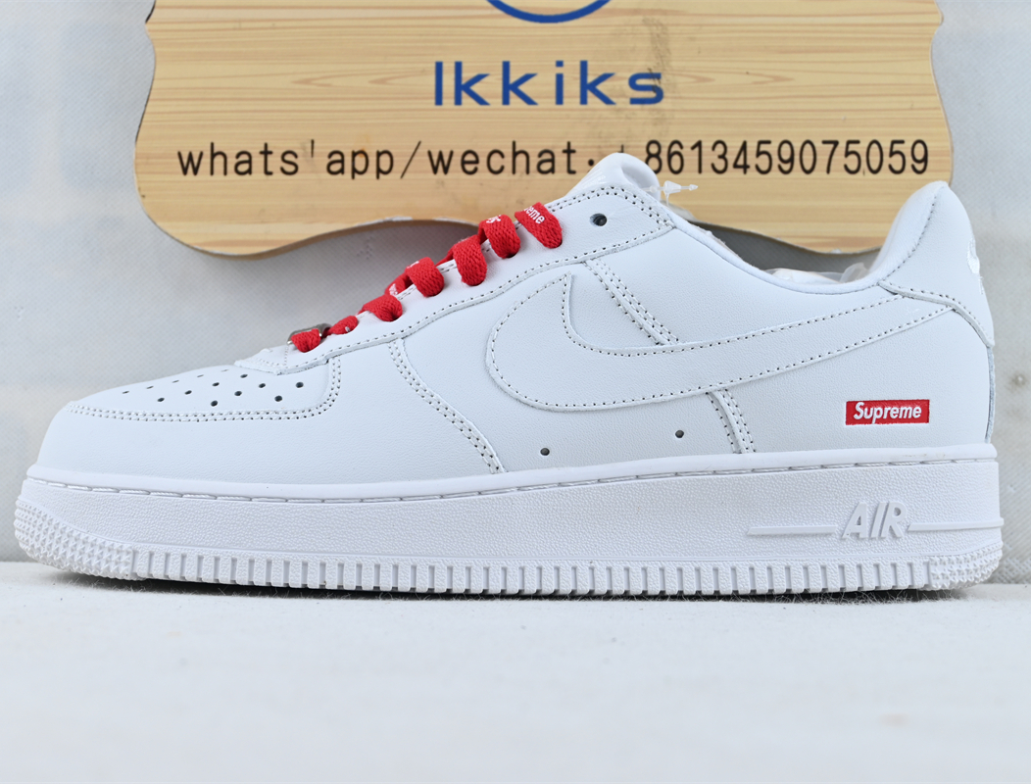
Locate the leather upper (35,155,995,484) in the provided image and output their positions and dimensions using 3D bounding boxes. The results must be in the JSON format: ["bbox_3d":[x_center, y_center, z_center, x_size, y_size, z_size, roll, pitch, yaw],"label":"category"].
[{"bbox_3d":[-0.003,-0.022,0.514,0.287,0.099,0.105,0,-2,4],"label":"leather upper"}]

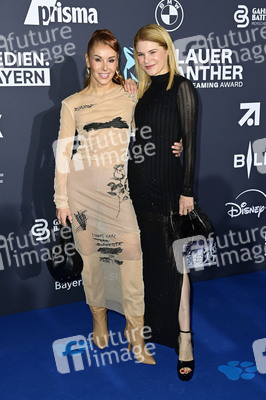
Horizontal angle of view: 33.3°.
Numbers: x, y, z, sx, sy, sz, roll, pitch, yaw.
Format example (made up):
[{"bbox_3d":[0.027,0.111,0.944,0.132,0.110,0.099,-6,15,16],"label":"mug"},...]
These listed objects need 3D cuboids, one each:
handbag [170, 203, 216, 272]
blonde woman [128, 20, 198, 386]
[{"bbox_3d":[0.310,0.187,2.275,0.235,0.330,0.120,-2,13,0],"label":"handbag"},{"bbox_3d":[0.166,0.019,2.317,0.440,1.770,0.380,4,14,21],"label":"blonde woman"}]

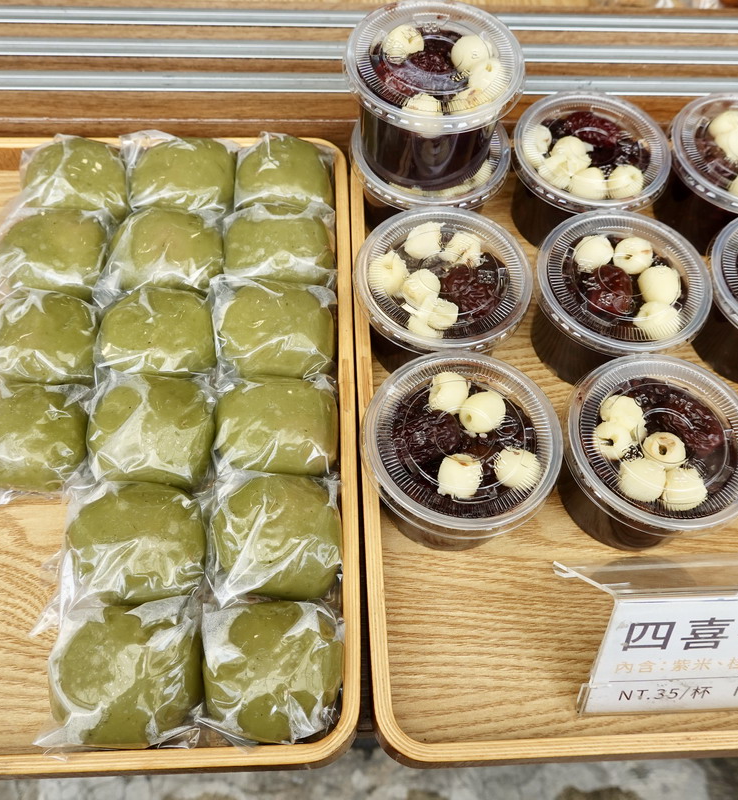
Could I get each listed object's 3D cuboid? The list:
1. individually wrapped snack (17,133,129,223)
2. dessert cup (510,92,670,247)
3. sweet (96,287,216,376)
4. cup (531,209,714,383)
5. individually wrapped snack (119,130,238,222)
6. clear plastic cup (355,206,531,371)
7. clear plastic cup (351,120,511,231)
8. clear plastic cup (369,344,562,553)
[{"bbox_3d":[-0.155,-0.105,0.412,0.054,0.036,0.049,-1,62,-3],"label":"individually wrapped snack"},{"bbox_3d":[0.112,-0.117,0.428,0.081,0.047,0.081,1,62,-2],"label":"dessert cup"},{"bbox_3d":[-0.101,-0.024,0.372,0.054,0.036,0.049,-1,62,-3],"label":"sweet"},{"bbox_3d":[0.117,-0.046,0.388,0.082,0.050,0.082,1,62,-2],"label":"cup"},{"bbox_3d":[-0.100,-0.116,0.424,0.056,0.035,0.051,-1,62,-3],"label":"individually wrapped snack"},{"bbox_3d":[0.034,-0.047,0.384,0.082,0.050,0.082,1,62,-2],"label":"clear plastic cup"},{"bbox_3d":[0.030,-0.118,0.423,0.082,0.050,0.082,1,62,-2],"label":"clear plastic cup"},{"bbox_3d":[0.037,0.027,0.347,0.081,0.047,0.081,1,62,-2],"label":"clear plastic cup"}]

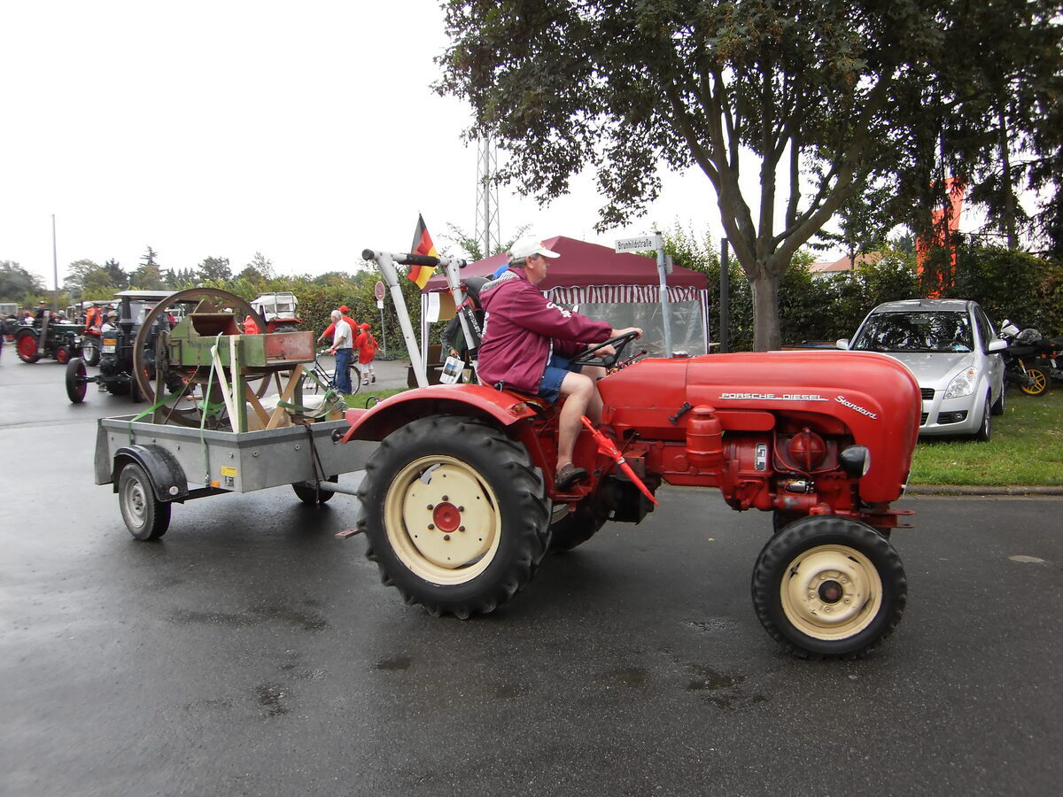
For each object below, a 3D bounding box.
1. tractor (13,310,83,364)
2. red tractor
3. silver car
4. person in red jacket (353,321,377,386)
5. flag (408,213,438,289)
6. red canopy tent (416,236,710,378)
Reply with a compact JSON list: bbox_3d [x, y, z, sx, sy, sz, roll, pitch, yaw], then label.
[{"bbox_3d":[-16.964,-2.189,33.138,2.750,1.850,1.500,2,5,23],"label":"tractor"},{"bbox_3d":[0.516,0.138,5.081,2.970,1.890,1.570,2,5,20],"label":"red tractor"},{"bbox_3d":[4.783,-0.436,11.250,1.700,1.580,3.720,3,6,31],"label":"silver car"},{"bbox_3d":[-3.855,-1.003,21.191,0.500,1.430,0.420,-5,7,-44],"label":"person in red jacket"},{"bbox_3d":[-0.670,-0.911,5.692,0.200,0.470,0.100,2,5,20],"label":"flag"},{"bbox_3d":[0.428,-1.001,13.519,3.000,2.710,3.000,-3,6,-33],"label":"red canopy tent"}]

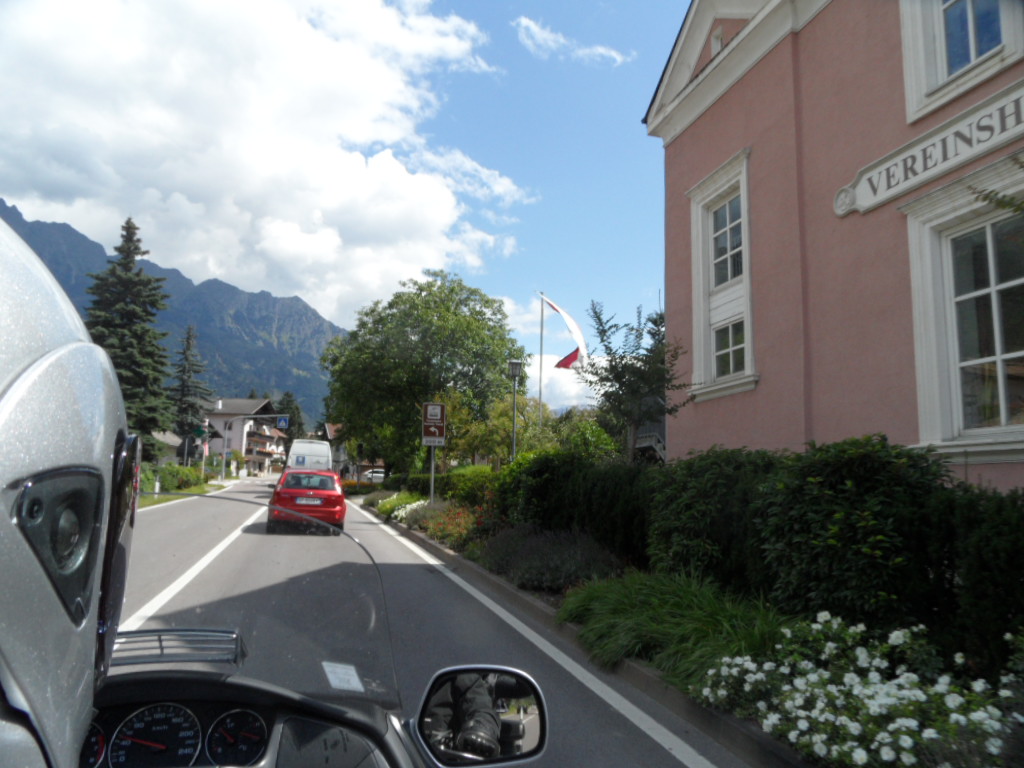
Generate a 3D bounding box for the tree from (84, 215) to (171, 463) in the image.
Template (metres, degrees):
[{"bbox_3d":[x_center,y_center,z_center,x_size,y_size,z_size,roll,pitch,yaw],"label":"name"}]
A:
[{"bbox_3d":[-23.594,-2.109,44.940,4.900,17.657,4.900,3,-8,-16],"label":"tree"}]

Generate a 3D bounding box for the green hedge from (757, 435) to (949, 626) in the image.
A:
[{"bbox_3d":[3.246,1.347,6.854,1.200,1.650,1.650,3,-8,-16],"label":"green hedge"}]

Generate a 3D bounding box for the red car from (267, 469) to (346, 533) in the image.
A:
[{"bbox_3d":[-4.988,2.794,17.186,1.690,1.460,3.920,3,-8,-16],"label":"red car"}]

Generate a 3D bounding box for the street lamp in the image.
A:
[{"bbox_3d":[0.122,1.696,21.634,0.400,4.915,0.400,3,-8,-16],"label":"street lamp"}]

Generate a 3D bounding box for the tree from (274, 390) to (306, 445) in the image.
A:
[{"bbox_3d":[-37.345,8.627,120.781,5.200,15.148,5.200,3,-8,-16],"label":"tree"}]

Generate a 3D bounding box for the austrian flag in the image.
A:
[{"bbox_3d":[2.070,-2.070,28.000,1.850,2.850,0.700,1,-7,2],"label":"austrian flag"}]

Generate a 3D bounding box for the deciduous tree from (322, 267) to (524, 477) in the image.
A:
[{"bbox_3d":[-4.841,-0.088,39.637,10.800,12.863,10.000,3,-8,-16],"label":"deciduous tree"}]

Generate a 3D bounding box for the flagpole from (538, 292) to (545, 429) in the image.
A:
[{"bbox_3d":[1.208,0.625,28.378,0.110,8.779,0.110,3,-8,-16],"label":"flagpole"}]

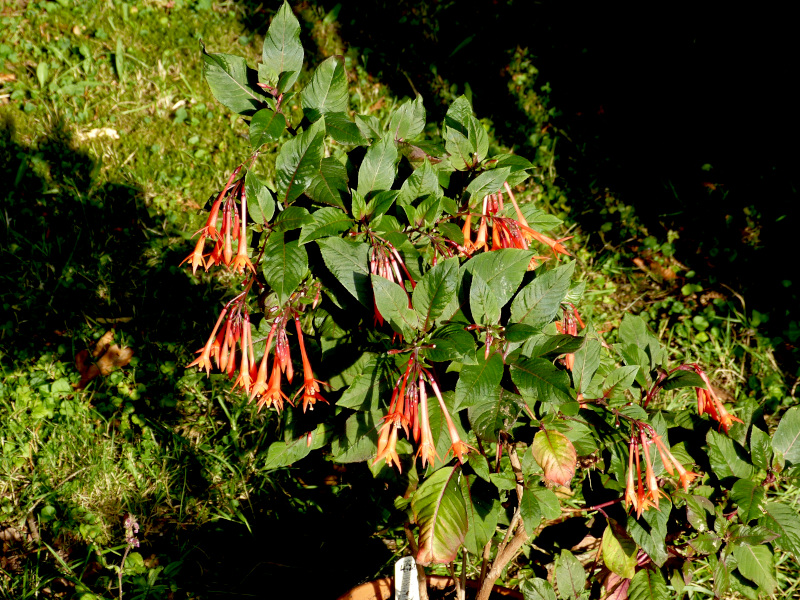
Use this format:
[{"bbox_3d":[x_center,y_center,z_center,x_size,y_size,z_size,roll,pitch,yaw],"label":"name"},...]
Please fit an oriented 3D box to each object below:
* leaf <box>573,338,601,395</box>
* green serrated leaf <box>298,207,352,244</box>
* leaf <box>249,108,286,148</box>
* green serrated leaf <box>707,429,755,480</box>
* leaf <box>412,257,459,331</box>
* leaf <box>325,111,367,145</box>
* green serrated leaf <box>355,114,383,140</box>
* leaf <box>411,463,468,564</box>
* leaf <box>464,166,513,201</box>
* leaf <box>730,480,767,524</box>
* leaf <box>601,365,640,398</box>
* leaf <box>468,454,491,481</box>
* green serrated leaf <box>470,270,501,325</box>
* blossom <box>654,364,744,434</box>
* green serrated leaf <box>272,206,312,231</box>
[{"bbox_3d":[0.150,0.053,2.120,0.021,0.016,0.052,14,68,-4],"label":"leaf"},{"bbox_3d":[-0.053,-0.049,1.914,0.043,0.011,0.023,-24,60,-8],"label":"green serrated leaf"},{"bbox_3d":[-0.105,-0.135,2.080,0.026,0.016,0.037,20,69,21],"label":"leaf"},{"bbox_3d":[0.279,0.130,2.220,0.032,0.016,0.053,-25,69,-18],"label":"green serrated leaf"},{"bbox_3d":[0.028,-0.005,2.060,0.033,0.016,0.065,19,74,15],"label":"leaf"},{"bbox_3d":[-0.043,-0.131,2.020,0.045,0.008,0.028,30,58,9],"label":"leaf"},{"bbox_3d":[-0.025,-0.138,2.100,0.031,0.016,0.016,41,76,20],"label":"green serrated leaf"},{"bbox_3d":[0.032,0.162,1.986,0.040,0.075,0.018,12,-4,10],"label":"leaf"},{"bbox_3d":[0.067,-0.085,1.934,0.044,0.009,0.018,-40,67,-21],"label":"leaf"},{"bbox_3d":[0.291,0.167,2.200,0.030,0.016,0.038,11,63,-1],"label":"leaf"},{"bbox_3d":[0.179,0.066,2.130,0.043,0.008,0.023,-40,68,-17],"label":"leaf"},{"bbox_3d":[0.064,0.135,2.130,0.015,0.008,0.031,-32,73,-13],"label":"leaf"},{"bbox_3d":[0.059,-0.002,1.903,0.022,0.009,0.043,-9,70,-4],"label":"green serrated leaf"},{"bbox_3d":[0.250,0.083,2.200,0.073,0.048,0.036,0,28,0],"label":"blossom"},{"bbox_3d":[-0.081,-0.062,2.020,0.033,0.008,0.023,-7,58,17],"label":"green serrated leaf"}]

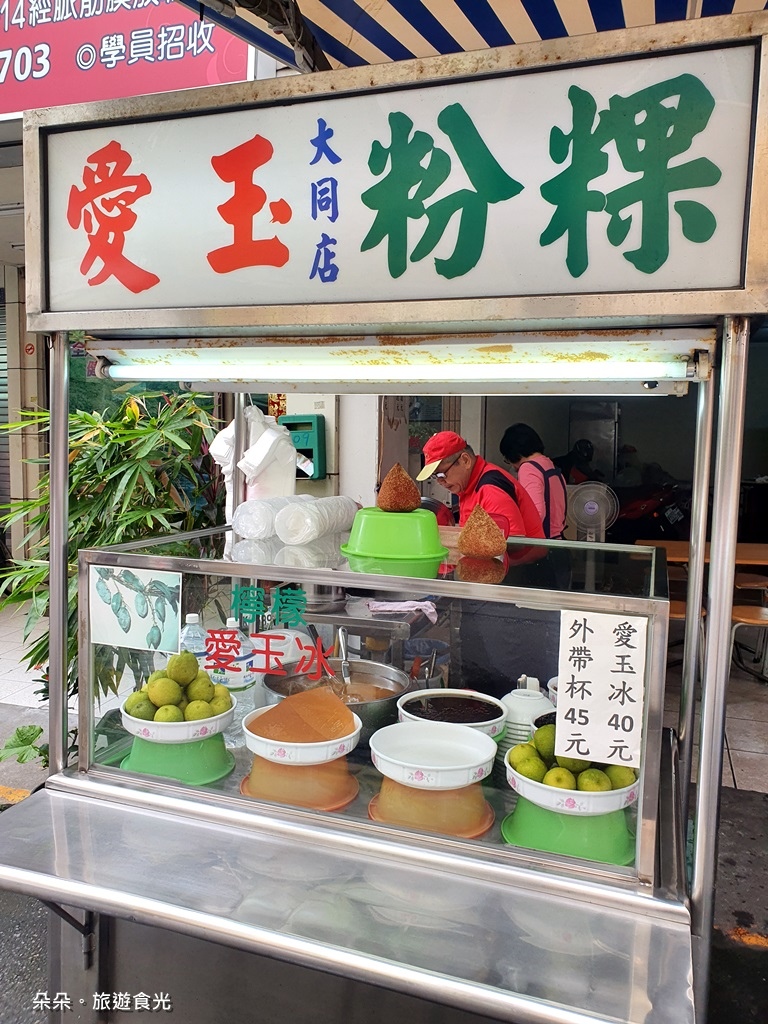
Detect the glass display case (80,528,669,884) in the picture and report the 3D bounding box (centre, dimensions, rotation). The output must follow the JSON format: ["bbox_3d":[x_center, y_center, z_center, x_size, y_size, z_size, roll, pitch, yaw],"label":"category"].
[{"bbox_3d":[0.047,0.328,1.869,1.180,0.480,0.873,3,4,19],"label":"glass display case"}]

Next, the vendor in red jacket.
[{"bbox_3d":[0.378,0.490,2.956,0.620,1.600,0.500,2,4,5],"label":"vendor in red jacket"}]

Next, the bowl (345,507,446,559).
[{"bbox_3d":[0.027,0.044,1.770,0.245,0.098,0.245,2,4,0],"label":"bowl"}]

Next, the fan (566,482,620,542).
[{"bbox_3d":[1.652,0.397,6.194,0.440,1.270,0.400,4,4,25],"label":"fan"}]

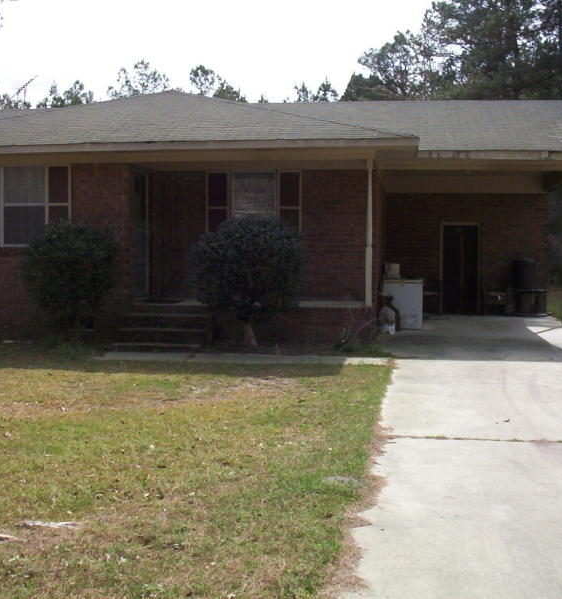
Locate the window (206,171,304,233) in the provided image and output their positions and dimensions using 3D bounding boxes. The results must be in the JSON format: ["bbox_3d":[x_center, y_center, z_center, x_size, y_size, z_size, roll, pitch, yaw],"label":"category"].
[{"bbox_3d":[-0.478,-1.554,15.373,1.630,1.320,0.100,1,3,8],"label":"window"}]

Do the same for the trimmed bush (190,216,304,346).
[{"bbox_3d":[-0.500,-0.225,13.177,1.642,1.930,1.600,1,3,8],"label":"trimmed bush"}]

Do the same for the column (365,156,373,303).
[{"bbox_3d":[1.355,-1.012,13.813,0.095,2.265,0.095,1,3,8],"label":"column"}]

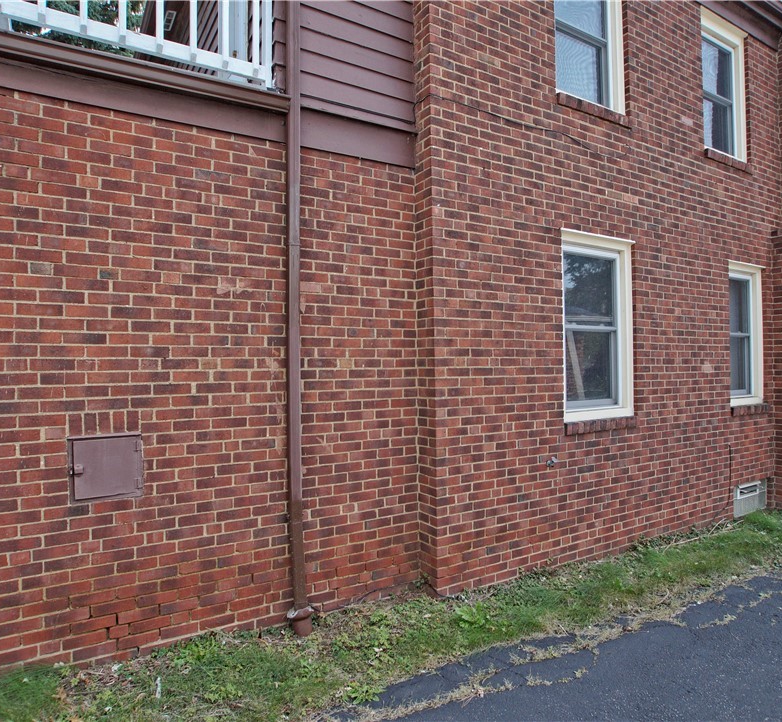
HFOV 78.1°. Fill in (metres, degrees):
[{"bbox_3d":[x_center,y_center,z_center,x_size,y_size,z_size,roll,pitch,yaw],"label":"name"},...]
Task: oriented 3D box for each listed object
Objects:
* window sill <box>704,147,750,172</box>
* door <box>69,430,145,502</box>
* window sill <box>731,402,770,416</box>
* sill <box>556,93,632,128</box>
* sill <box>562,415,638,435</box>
[{"bbox_3d":[3.604,-2.124,5.199,0.870,0.103,0.110,0,-1,-29],"label":"window sill"},{"bbox_3d":[-1.512,0.563,2.561,0.342,0.354,0.040,0,-1,-27],"label":"door"},{"bbox_3d":[3.885,0.536,5.282,0.730,0.103,0.110,0,-1,-29],"label":"window sill"},{"bbox_3d":[1.737,-2.128,4.174,0.910,0.100,0.110,0,-1,-29],"label":"sill"},{"bbox_3d":[1.766,0.548,4.120,0.860,0.103,0.110,0,-1,-29],"label":"sill"}]

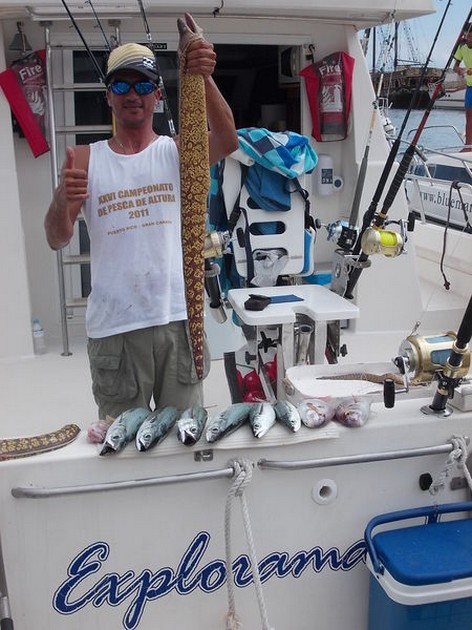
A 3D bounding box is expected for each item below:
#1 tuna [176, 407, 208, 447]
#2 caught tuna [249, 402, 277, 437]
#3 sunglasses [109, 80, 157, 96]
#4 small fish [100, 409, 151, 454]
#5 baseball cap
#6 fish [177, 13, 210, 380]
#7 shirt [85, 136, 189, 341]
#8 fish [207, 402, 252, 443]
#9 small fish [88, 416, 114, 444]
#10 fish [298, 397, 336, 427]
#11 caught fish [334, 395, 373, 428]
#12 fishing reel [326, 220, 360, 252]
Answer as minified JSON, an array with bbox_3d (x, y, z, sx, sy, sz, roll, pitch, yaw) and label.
[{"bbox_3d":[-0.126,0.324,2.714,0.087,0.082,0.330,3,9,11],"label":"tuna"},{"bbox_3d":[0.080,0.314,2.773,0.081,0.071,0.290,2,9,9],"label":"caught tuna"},{"bbox_3d":[-0.319,-0.701,2.870,0.147,0.048,0.130,-2,14,-7],"label":"sunglasses"},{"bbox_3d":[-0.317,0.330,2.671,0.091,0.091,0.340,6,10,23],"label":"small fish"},{"bbox_3d":[-0.327,-0.786,2.900,0.170,0.140,0.260,-2,14,-8],"label":"baseball cap"},{"bbox_3d":[-0.124,-0.326,2.763,0.095,1.100,0.070,0,14,0],"label":"fish"},{"bbox_3d":[-0.321,-0.246,2.980,0.360,0.640,0.240,-2,14,-10],"label":"shirt"},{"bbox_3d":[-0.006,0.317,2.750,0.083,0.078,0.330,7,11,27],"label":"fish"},{"bbox_3d":[-0.376,0.334,2.698,0.070,0.066,0.200,6,10,21],"label":"small fish"},{"bbox_3d":[0.248,0.298,2.810,0.097,0.076,0.200,6,10,21],"label":"fish"},{"bbox_3d":[0.357,0.293,2.821,0.102,0.081,0.200,3,9,12],"label":"caught fish"},{"bbox_3d":[0.455,-0.343,4.000,0.140,0.125,0.110,1,14,5],"label":"fishing reel"}]

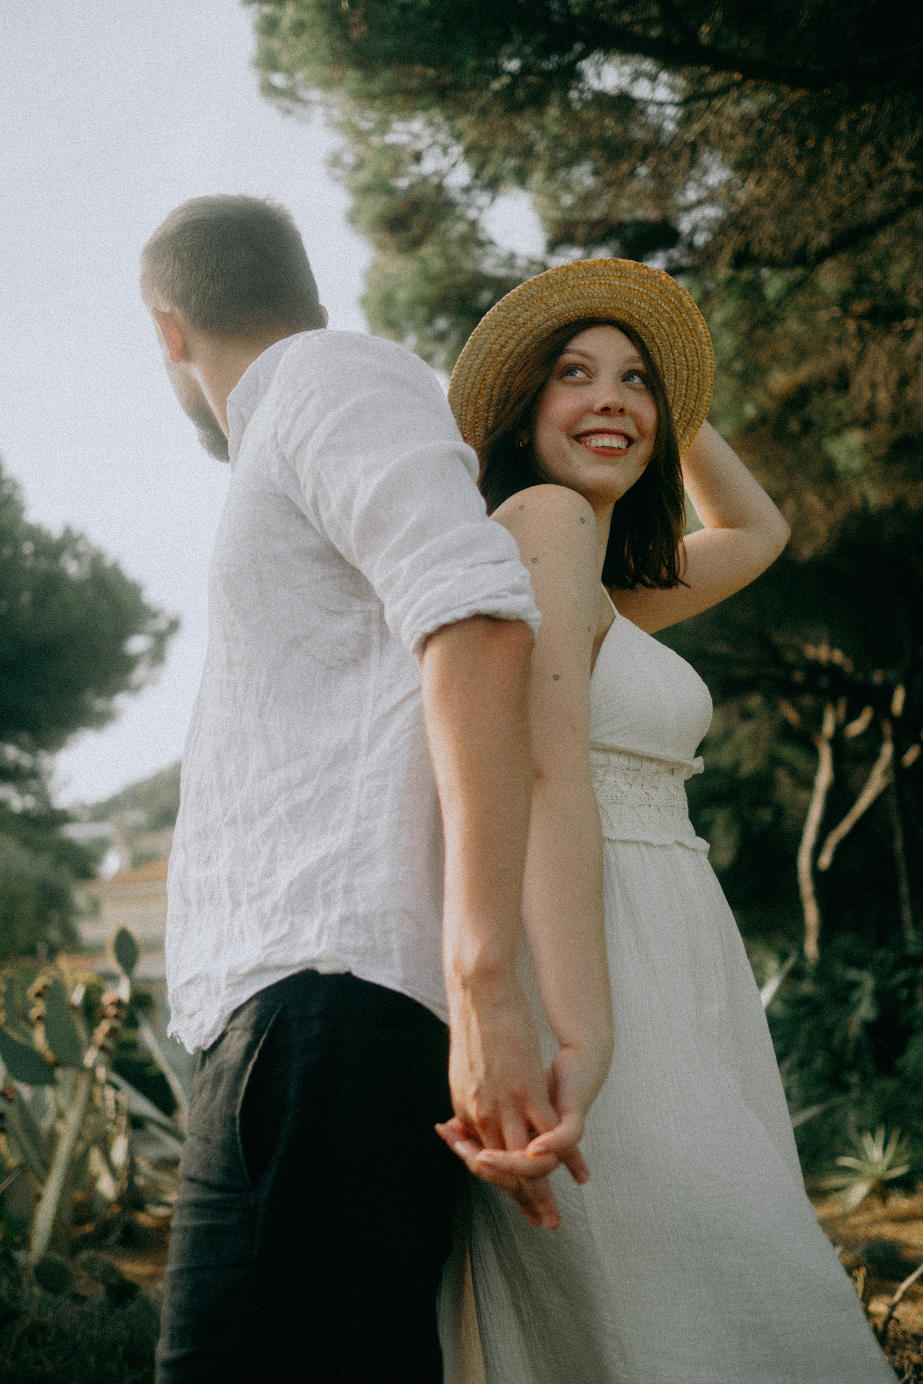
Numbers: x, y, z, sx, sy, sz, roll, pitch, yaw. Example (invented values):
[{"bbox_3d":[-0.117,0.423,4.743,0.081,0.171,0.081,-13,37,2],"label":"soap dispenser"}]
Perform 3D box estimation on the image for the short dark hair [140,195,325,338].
[{"bbox_3d":[-0.231,-0.419,1.360,0.172,0.162,0.200,7,-14,-31],"label":"short dark hair"}]

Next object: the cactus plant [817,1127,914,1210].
[{"bbox_3d":[1.619,1.912,5.400,0.370,0.310,0.370,0,-12,0],"label":"cactus plant"}]

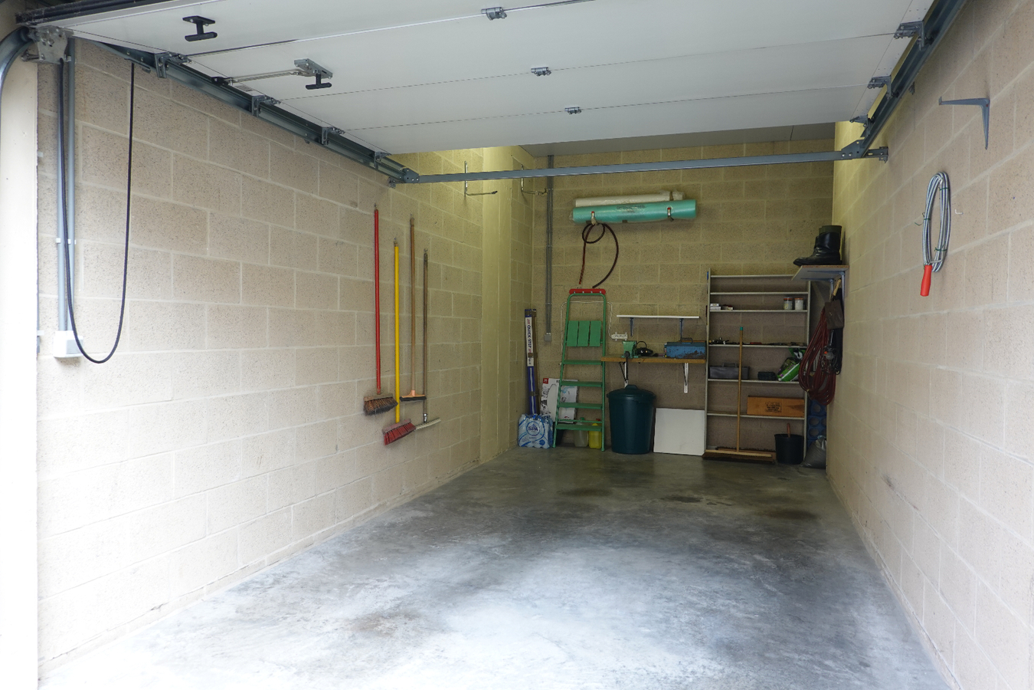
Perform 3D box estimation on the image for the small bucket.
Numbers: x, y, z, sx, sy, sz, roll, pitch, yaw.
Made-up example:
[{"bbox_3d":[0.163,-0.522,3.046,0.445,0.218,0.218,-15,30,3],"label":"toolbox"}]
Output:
[{"bbox_3d":[2.494,0.944,6.323,0.265,0.260,0.265,1,1,18],"label":"small bucket"}]

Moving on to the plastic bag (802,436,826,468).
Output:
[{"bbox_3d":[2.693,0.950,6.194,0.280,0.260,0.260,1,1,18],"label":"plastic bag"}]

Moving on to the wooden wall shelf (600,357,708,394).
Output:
[{"bbox_3d":[1.343,0.299,6.795,1.000,0.350,0.420,1,1,18],"label":"wooden wall shelf"}]

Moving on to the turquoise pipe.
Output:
[{"bbox_3d":[1.157,-1.342,6.946,1.240,0.175,0.175,1,1,18],"label":"turquoise pipe"}]

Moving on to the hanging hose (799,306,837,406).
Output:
[{"bbox_3d":[2.296,0.058,5.269,0.280,0.800,0.200,1,1,18],"label":"hanging hose"}]

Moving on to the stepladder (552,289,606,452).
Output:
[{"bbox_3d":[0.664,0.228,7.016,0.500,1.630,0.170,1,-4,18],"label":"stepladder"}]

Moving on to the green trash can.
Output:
[{"bbox_3d":[1.123,0.725,6.831,0.475,0.660,0.475,1,1,0],"label":"green trash can"}]

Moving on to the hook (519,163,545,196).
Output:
[{"bbox_3d":[0.176,-1.675,6.978,0.255,0.290,0.050,1,1,18],"label":"hook"}]

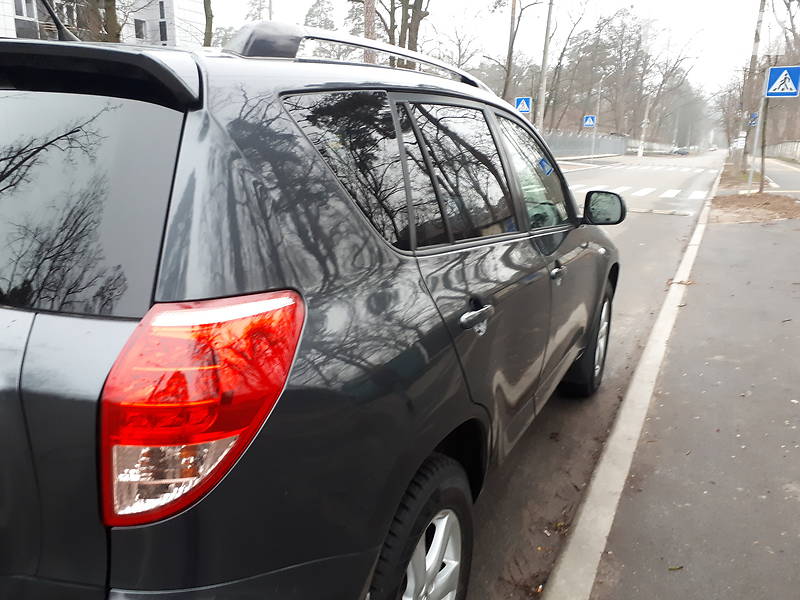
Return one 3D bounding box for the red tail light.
[{"bbox_3d":[-0.300,0.150,0.971,0.180,0.330,0.300,8,15,26],"label":"red tail light"}]

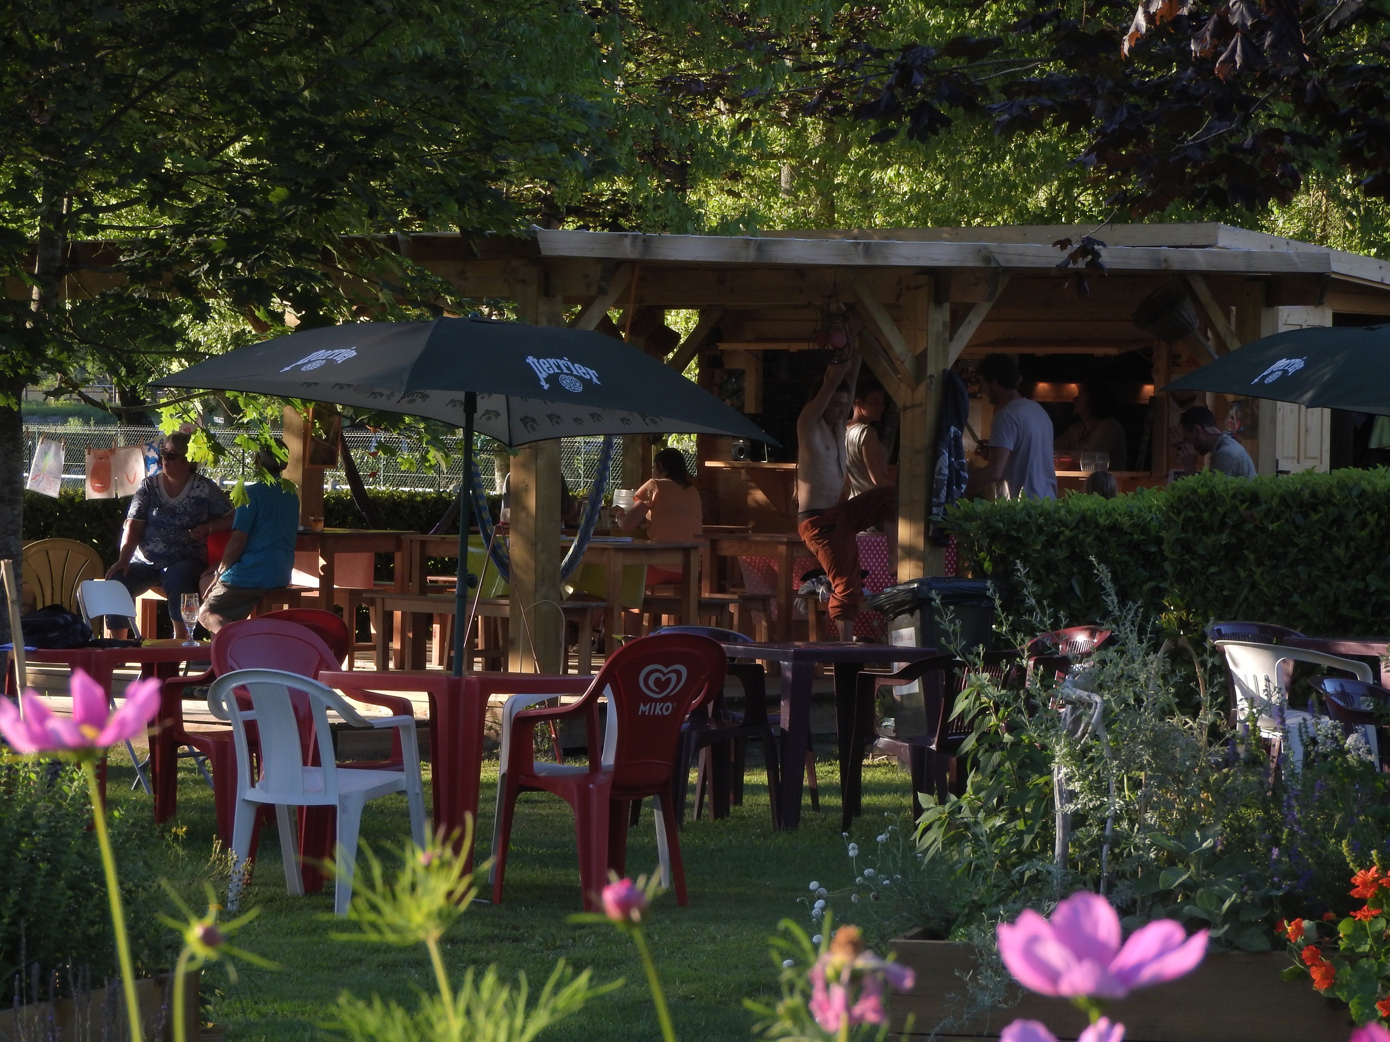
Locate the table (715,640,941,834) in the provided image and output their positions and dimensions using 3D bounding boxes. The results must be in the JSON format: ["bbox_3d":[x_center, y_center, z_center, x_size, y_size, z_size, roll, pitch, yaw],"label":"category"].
[{"bbox_3d":[0.515,0.873,20.450,0.720,0.725,0.720,0,0,-28],"label":"table"}]

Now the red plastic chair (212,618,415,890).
[{"bbox_3d":[-1.293,0.795,17.000,0.580,0.880,0.580,0,0,32],"label":"red plastic chair"}]

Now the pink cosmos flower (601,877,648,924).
[{"bbox_3d":[-0.029,0.159,2.100,0.019,0.019,0.019,-12,0,0],"label":"pink cosmos flower"}]

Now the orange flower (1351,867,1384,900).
[{"bbox_3d":[1.112,0.600,8.300,0.050,0.052,0.045,0,0,0],"label":"orange flower"}]

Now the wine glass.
[{"bbox_3d":[-2.020,0.396,20.100,0.072,0.207,0.072,0,0,0],"label":"wine glass"}]

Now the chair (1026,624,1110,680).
[{"bbox_3d":[1.550,0.868,22.300,0.570,0.820,0.570,1,0,-37],"label":"chair"}]

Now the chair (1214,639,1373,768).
[{"bbox_3d":[2.720,0.930,22.700,0.570,0.780,0.570,1,0,-36],"label":"chair"}]

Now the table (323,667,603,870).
[{"bbox_3d":[-0.769,0.862,16.300,0.730,0.727,0.730,0,0,44],"label":"table"}]

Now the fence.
[{"bbox_3d":[-5.250,-0.665,70.300,0.070,1.150,17.000,0,0,-37],"label":"fence"}]

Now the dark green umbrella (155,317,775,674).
[{"bbox_3d":[-0.760,0.280,16.500,1.460,1.900,1.460,3,-1,-38],"label":"dark green umbrella"}]

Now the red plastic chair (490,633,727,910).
[{"bbox_3d":[-0.300,0.797,16.100,0.570,0.870,0.580,1,0,-43],"label":"red plastic chair"}]

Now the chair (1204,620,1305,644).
[{"bbox_3d":[2.820,0.890,24.100,0.570,0.810,0.570,1,0,-37],"label":"chair"}]

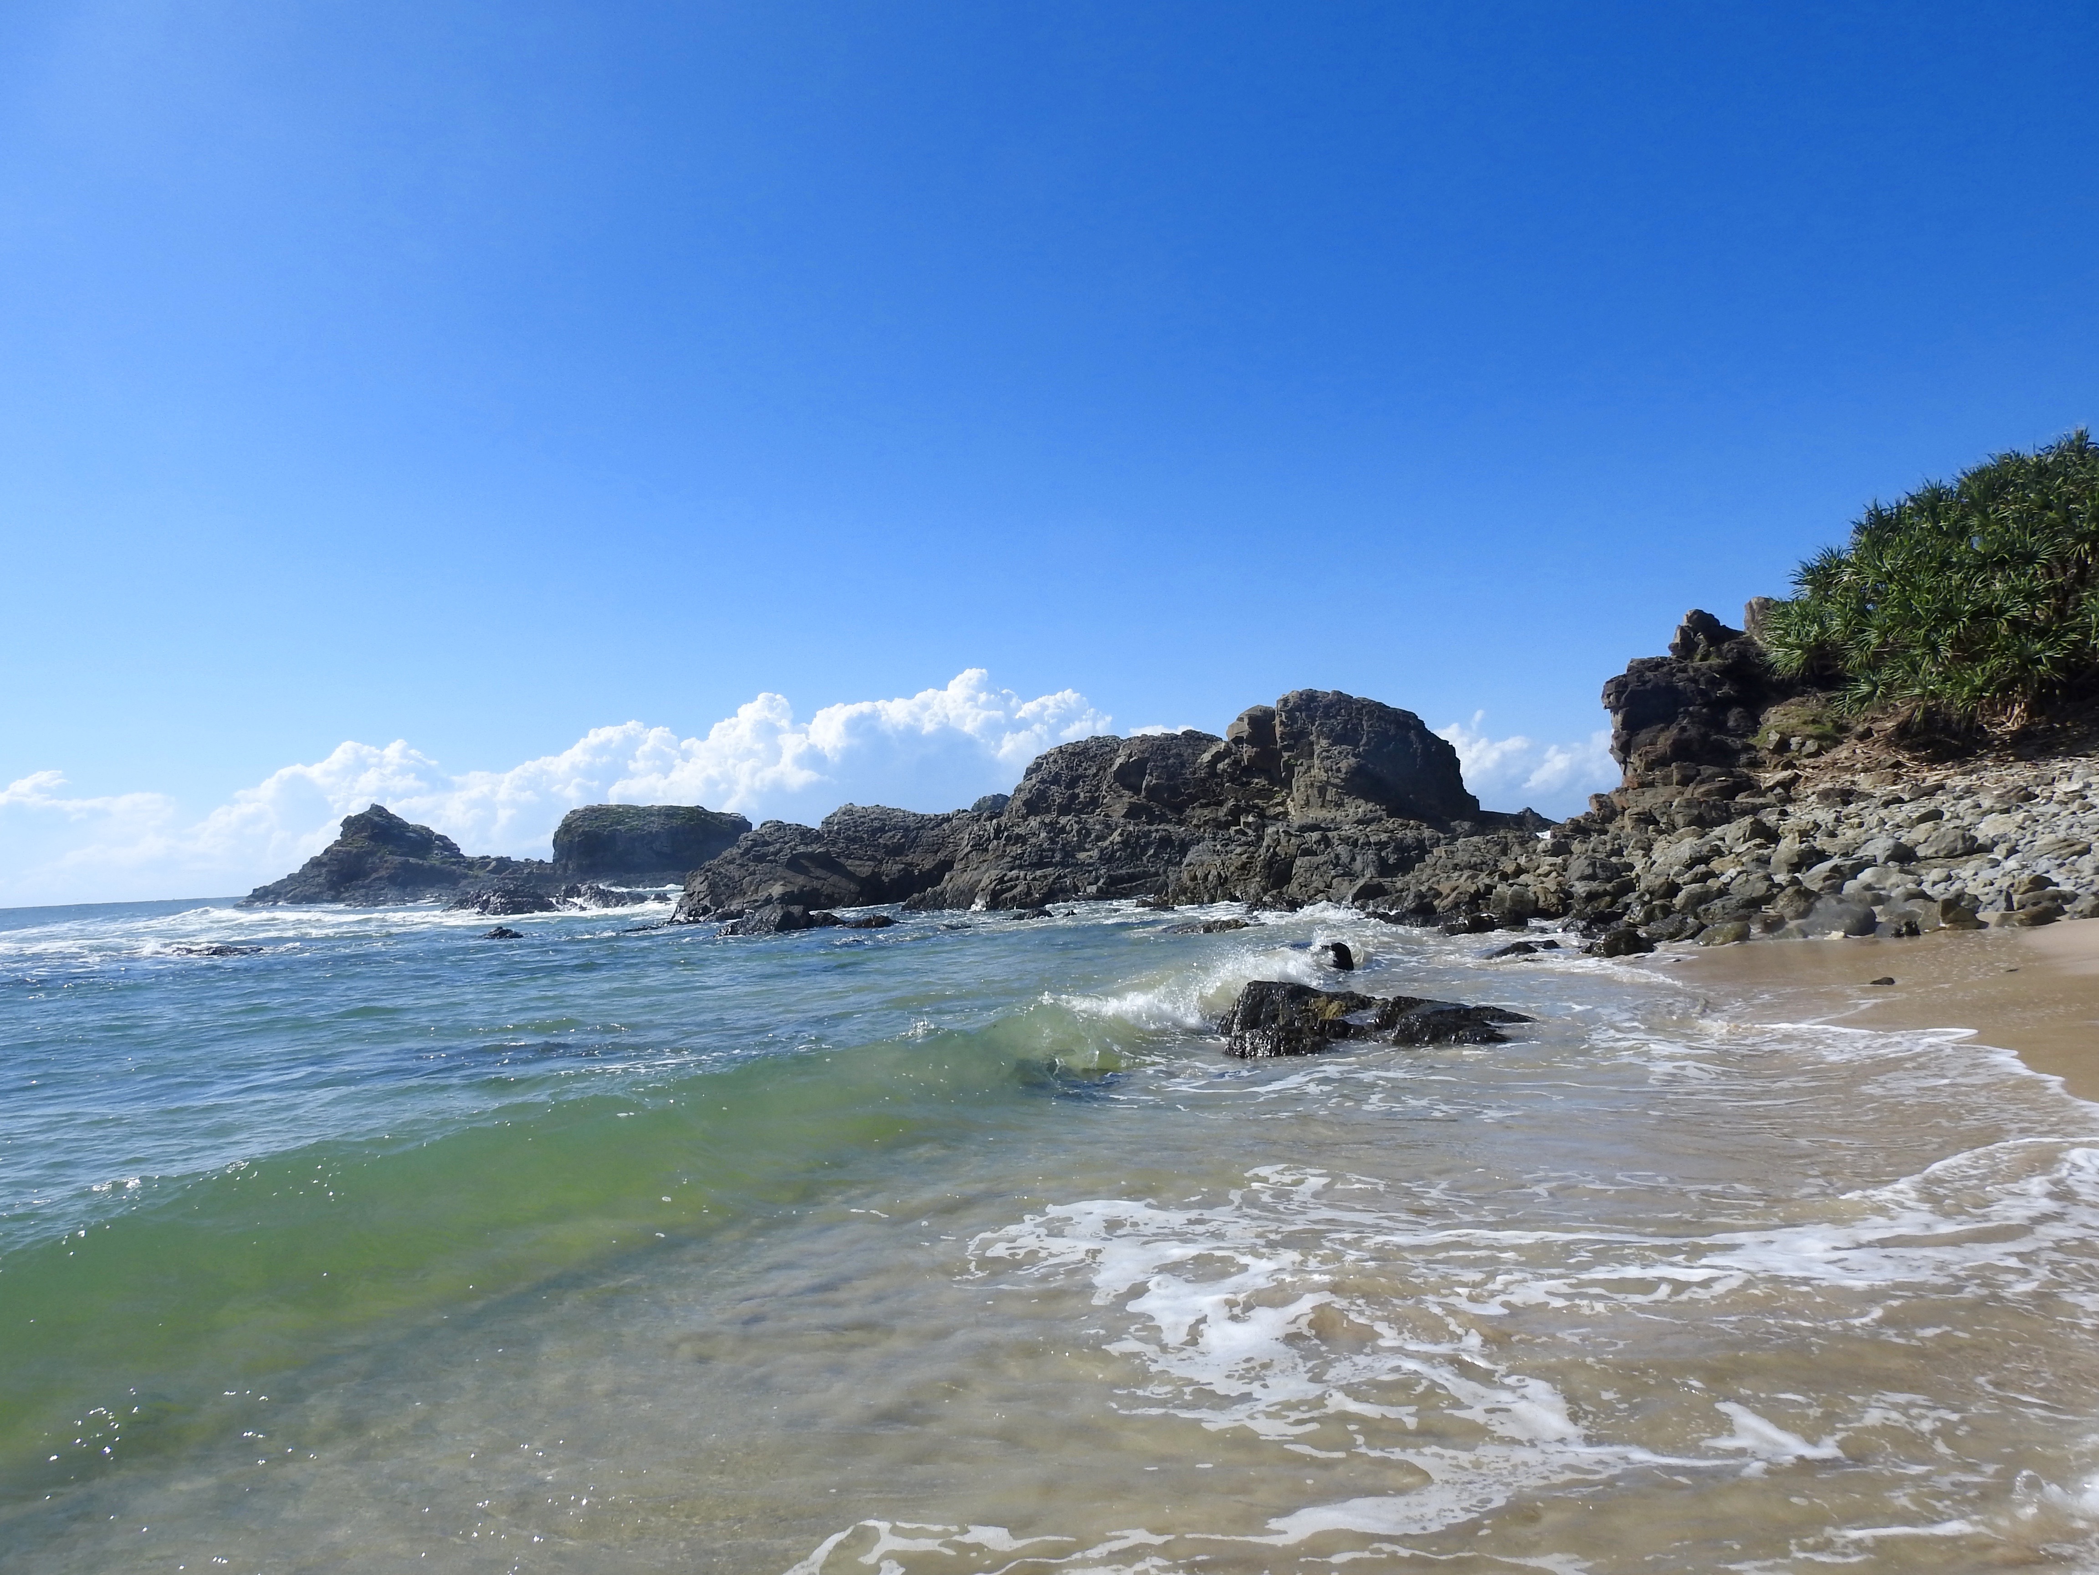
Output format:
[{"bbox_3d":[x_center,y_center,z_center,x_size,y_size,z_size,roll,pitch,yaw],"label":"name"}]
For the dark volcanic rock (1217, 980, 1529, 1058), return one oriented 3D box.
[{"bbox_3d":[2.659,1.884,12.030,2.500,0.580,1.500,-3,-3,12],"label":"dark volcanic rock"}]

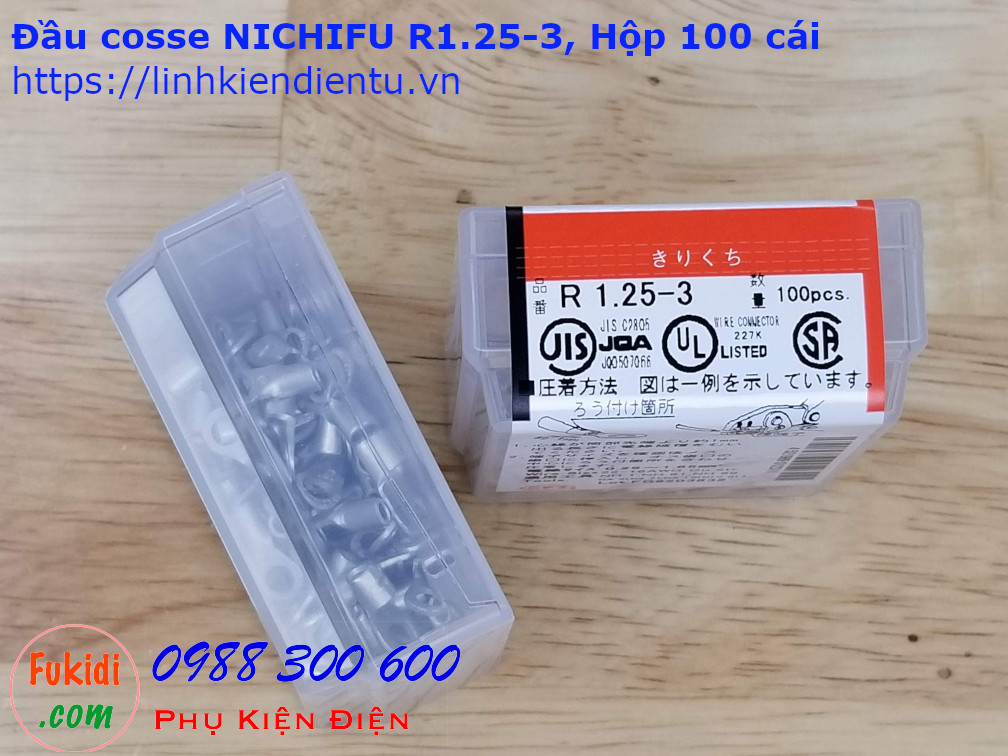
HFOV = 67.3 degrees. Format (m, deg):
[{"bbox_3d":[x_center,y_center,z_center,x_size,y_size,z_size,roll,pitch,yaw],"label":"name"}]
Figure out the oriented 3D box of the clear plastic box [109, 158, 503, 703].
[{"bbox_3d":[-0.024,0.011,0.094,0.026,0.026,0.060,-25,68,-16],"label":"clear plastic box"}]

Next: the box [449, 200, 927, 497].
[{"bbox_3d":[0.022,-0.003,0.106,0.060,0.026,0.030,-1,63,-4],"label":"box"}]

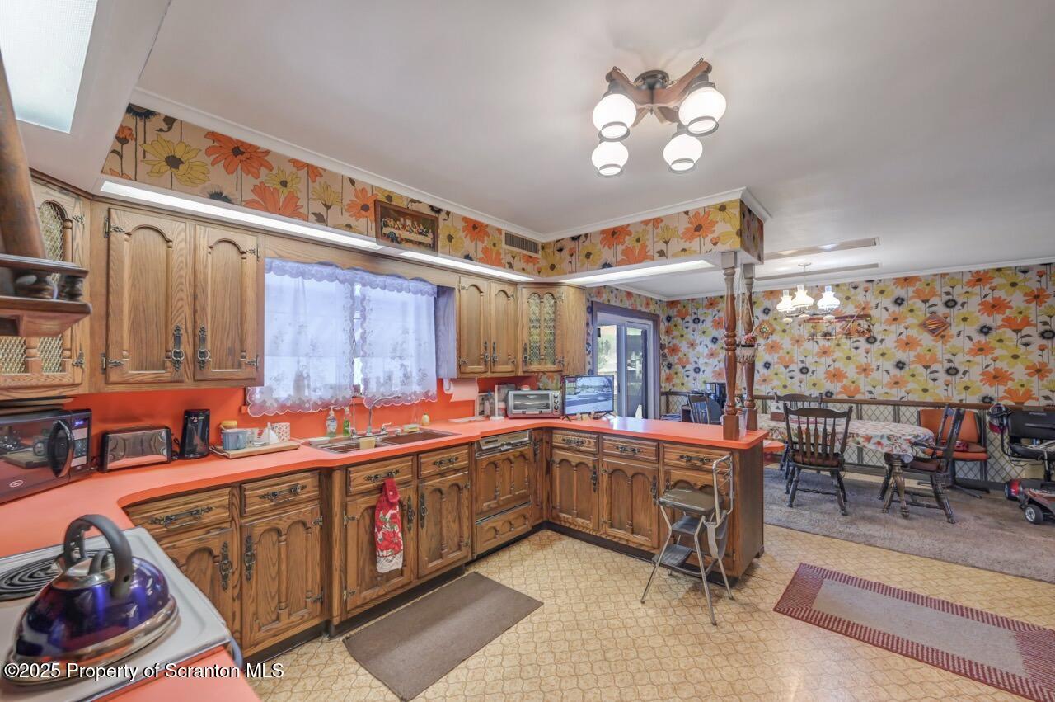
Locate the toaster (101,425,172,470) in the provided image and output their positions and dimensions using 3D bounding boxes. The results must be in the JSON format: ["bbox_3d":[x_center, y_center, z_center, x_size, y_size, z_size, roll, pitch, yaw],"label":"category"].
[{"bbox_3d":[-1.814,0.443,2.046,0.172,0.170,0.247,-1,-2,40],"label":"toaster"}]

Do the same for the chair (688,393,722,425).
[{"bbox_3d":[2.204,1.020,5.124,0.566,0.995,0.525,-1,-1,26],"label":"chair"}]

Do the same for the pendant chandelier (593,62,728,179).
[{"bbox_3d":[0.446,-0.828,1.573,0.444,0.313,0.444,0,-1,8],"label":"pendant chandelier"}]

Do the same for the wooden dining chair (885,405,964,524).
[{"bbox_3d":[3.642,0.993,4.073,0.566,0.995,0.545,-1,-1,37],"label":"wooden dining chair"}]

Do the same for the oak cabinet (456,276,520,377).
[{"bbox_3d":[-0.421,-0.182,3.578,0.343,0.768,0.662,-1,-2,40],"label":"oak cabinet"}]

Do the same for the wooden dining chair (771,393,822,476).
[{"bbox_3d":[3.261,1.020,5.330,0.505,0.995,0.566,-1,-1,28],"label":"wooden dining chair"}]

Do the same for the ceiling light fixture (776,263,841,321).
[{"bbox_3d":[2.928,-0.613,4.622,0.555,0.566,0.555,-1,-2,40],"label":"ceiling light fixture"}]

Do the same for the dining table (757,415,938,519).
[{"bbox_3d":[2.911,1.124,4.566,1.919,0.763,1.030,-1,-2,40],"label":"dining table"}]

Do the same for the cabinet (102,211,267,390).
[{"bbox_3d":[-1.666,-0.213,2.097,0.343,0.778,0.626,-1,-2,40],"label":"cabinet"}]

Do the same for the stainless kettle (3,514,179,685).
[{"bbox_3d":[-0.726,0.377,0.736,0.222,0.207,0.210,-1,-1,24],"label":"stainless kettle"}]

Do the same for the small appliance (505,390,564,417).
[{"bbox_3d":[0.044,0.460,3.801,0.439,0.222,0.293,0,-1,-5],"label":"small appliance"}]

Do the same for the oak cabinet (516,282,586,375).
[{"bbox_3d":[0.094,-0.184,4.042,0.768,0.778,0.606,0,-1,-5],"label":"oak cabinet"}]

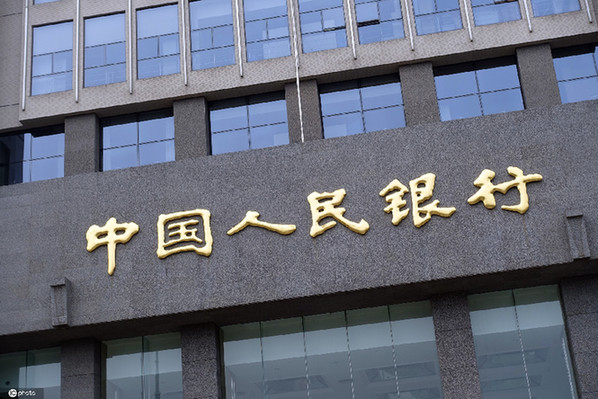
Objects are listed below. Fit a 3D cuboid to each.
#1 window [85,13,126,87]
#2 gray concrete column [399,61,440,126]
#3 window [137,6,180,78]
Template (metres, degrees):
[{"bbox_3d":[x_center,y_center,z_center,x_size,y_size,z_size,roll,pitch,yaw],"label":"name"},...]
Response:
[{"bbox_3d":[-6.519,-5.006,34.620,1.477,2.745,0.151,-8,-24,7],"label":"window"},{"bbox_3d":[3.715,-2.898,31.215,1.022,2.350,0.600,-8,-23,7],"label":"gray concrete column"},{"bbox_3d":[-4.691,-5.260,34.392,1.444,2.745,0.151,-8,-24,7],"label":"window"}]

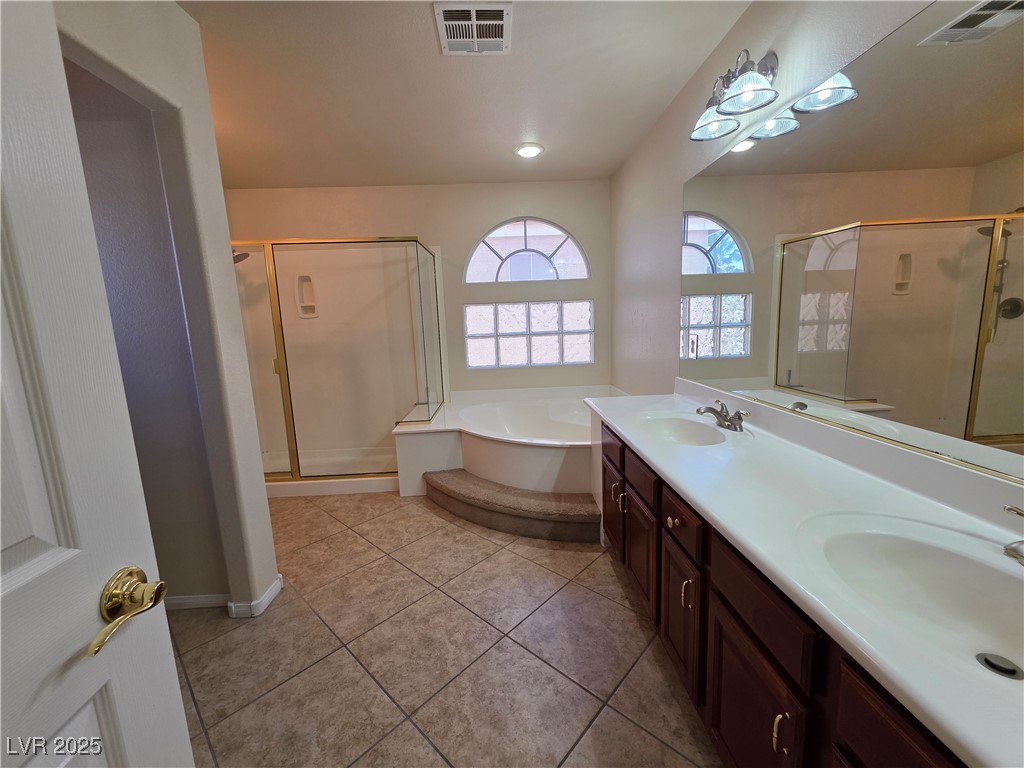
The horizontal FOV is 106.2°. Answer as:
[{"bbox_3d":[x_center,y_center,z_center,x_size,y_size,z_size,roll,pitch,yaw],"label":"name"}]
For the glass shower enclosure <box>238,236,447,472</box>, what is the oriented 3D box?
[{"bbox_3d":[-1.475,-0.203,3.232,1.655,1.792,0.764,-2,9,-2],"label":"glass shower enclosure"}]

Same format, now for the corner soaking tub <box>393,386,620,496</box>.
[{"bbox_3d":[0.076,0.466,3.048,1.862,0.614,1.434,-2,9,-2],"label":"corner soaking tub"}]

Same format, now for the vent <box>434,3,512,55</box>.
[{"bbox_3d":[-0.159,-1.515,1.654,0.305,0.025,0.300,-2,9,-2],"label":"vent"}]

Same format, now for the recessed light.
[{"bbox_3d":[0.129,-1.711,2.815,0.206,0.034,0.206,-2,9,-2],"label":"recessed light"}]

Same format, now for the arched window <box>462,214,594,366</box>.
[{"bbox_3d":[0.161,-0.837,3.606,1.230,1.360,0.112,-2,9,-2],"label":"arched window"}]

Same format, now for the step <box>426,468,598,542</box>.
[{"bbox_3d":[-0.063,0.771,2.494,1.122,0.192,0.763,-2,9,-2],"label":"step"}]

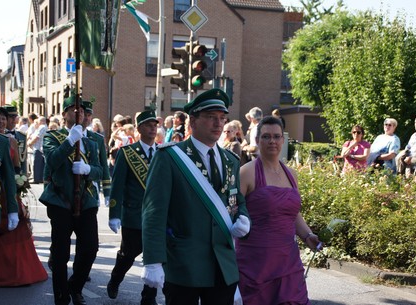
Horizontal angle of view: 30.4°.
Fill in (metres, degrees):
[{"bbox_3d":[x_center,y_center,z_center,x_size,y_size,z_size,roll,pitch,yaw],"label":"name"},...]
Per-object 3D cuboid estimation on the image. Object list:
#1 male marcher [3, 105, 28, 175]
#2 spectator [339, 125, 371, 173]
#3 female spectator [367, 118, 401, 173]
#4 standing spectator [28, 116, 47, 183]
[{"bbox_3d":[-2.216,0.369,8.537,0.550,1.800,0.370,1,3,-25],"label":"male marcher"},{"bbox_3d":[2.314,0.374,12.033,0.480,1.620,0.330,3,2,14],"label":"spectator"},{"bbox_3d":[2.783,0.311,12.035,0.520,1.690,0.380,3,3,30],"label":"female spectator"},{"bbox_3d":[-4.315,-0.064,19.435,0.420,1.690,0.480,1,2,-18],"label":"standing spectator"}]

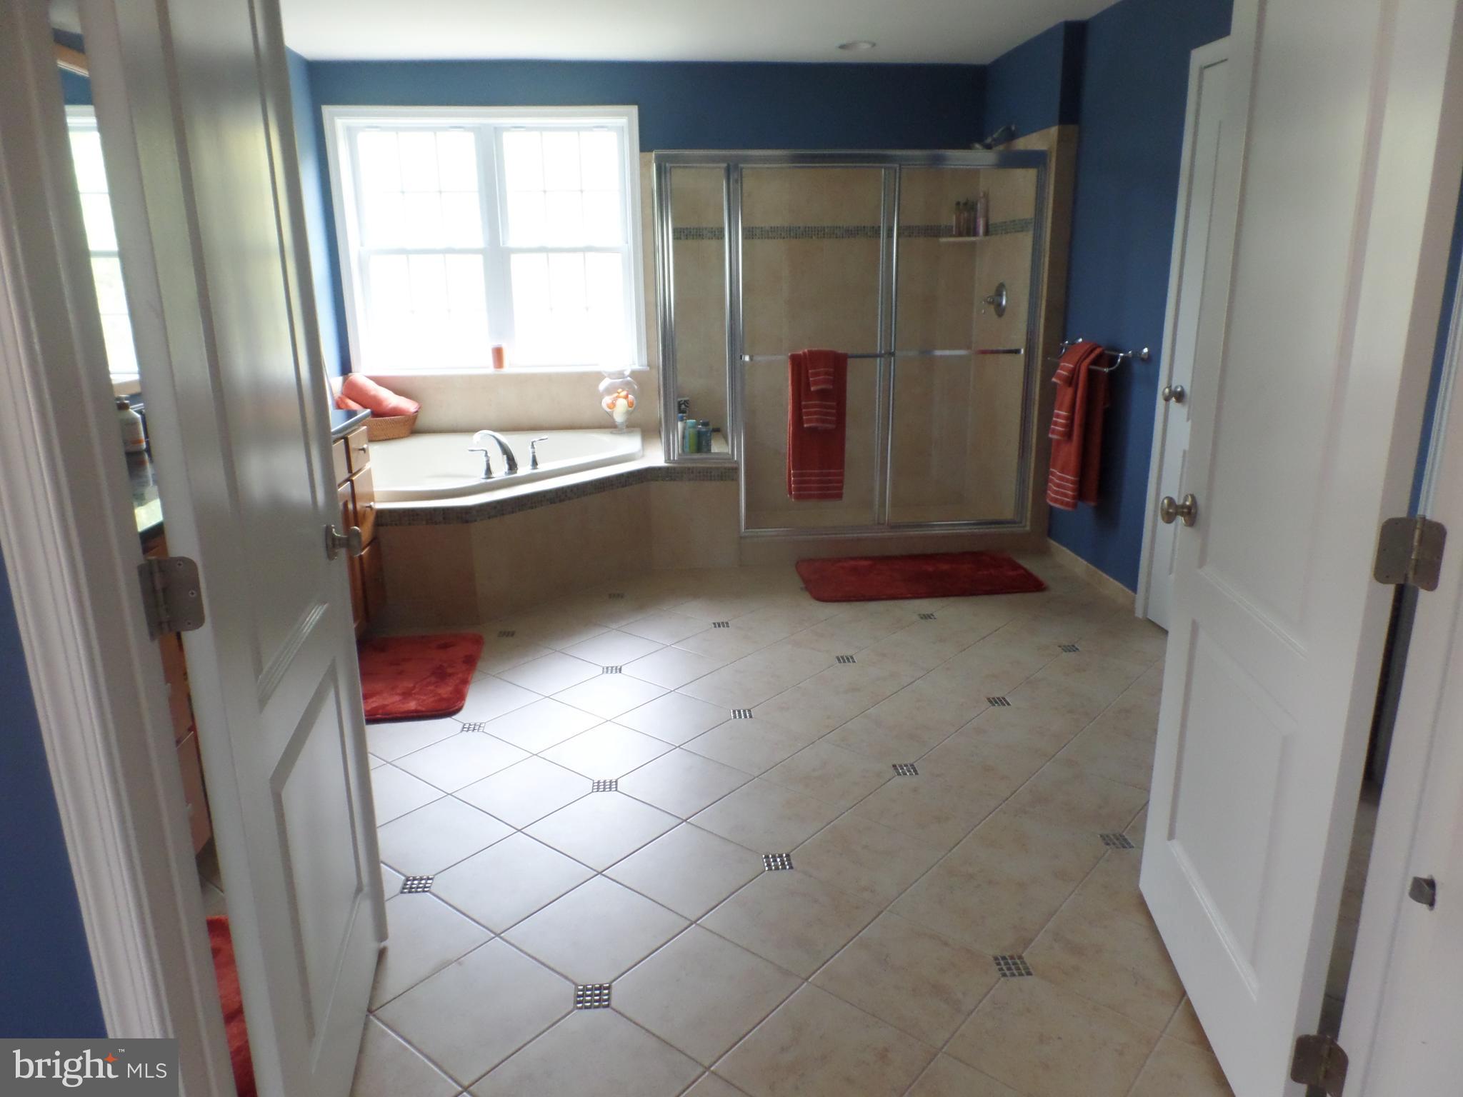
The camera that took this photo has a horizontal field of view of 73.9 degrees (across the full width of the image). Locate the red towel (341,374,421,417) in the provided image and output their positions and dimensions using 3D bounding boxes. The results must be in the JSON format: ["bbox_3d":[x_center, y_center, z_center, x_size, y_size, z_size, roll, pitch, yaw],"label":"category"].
[{"bbox_3d":[-1.875,-0.825,5.202,0.390,0.210,0.190,-2,15,-4],"label":"red towel"}]

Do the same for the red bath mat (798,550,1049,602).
[{"bbox_3d":[0.868,0.125,4.572,1.060,0.025,0.620,-2,15,-4],"label":"red bath mat"}]

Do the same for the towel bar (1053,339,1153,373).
[{"bbox_3d":[1.567,-0.838,4.221,0.175,0.110,0.660,-2,15,-4],"label":"towel bar"}]

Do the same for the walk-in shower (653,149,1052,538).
[{"bbox_3d":[0.542,-0.998,5.036,1.820,1.860,0.980,-2,15,-4],"label":"walk-in shower"}]

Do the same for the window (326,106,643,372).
[{"bbox_3d":[-1.291,-1.642,5.245,1.610,1.370,0.110,-2,15,-4],"label":"window"}]

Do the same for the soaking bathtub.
[{"bbox_3d":[-1.227,-0.213,4.781,1.560,0.480,1.580,-2,15,-4],"label":"soaking bathtub"}]

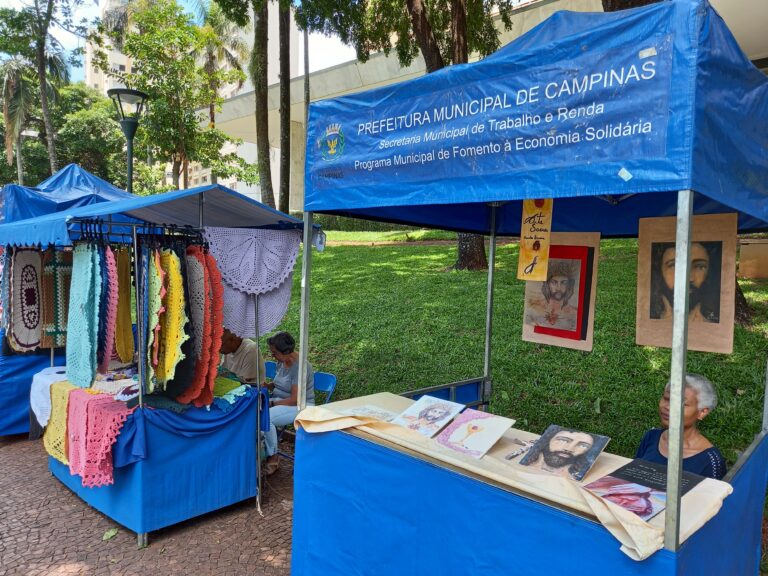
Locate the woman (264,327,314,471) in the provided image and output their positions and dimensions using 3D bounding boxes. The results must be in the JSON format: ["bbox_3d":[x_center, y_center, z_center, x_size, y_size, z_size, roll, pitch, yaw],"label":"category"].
[{"bbox_3d":[-0.780,0.911,4.460,0.470,1.150,0.700,3,3,45],"label":"woman"}]

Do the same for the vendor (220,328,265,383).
[{"bbox_3d":[-1.250,0.880,4.800,0.500,1.170,0.740,3,3,45],"label":"vendor"}]

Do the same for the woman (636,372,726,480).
[{"bbox_3d":[1.210,0.991,2.280,0.460,1.220,0.650,3,3,38],"label":"woman"}]

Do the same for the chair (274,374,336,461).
[{"bbox_3d":[-0.700,1.086,4.510,0.440,0.800,0.470,3,3,41],"label":"chair"}]

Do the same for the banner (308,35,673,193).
[{"bbox_3d":[0.233,-0.584,2.056,1.530,0.370,0.040,4,3,42],"label":"banner"}]

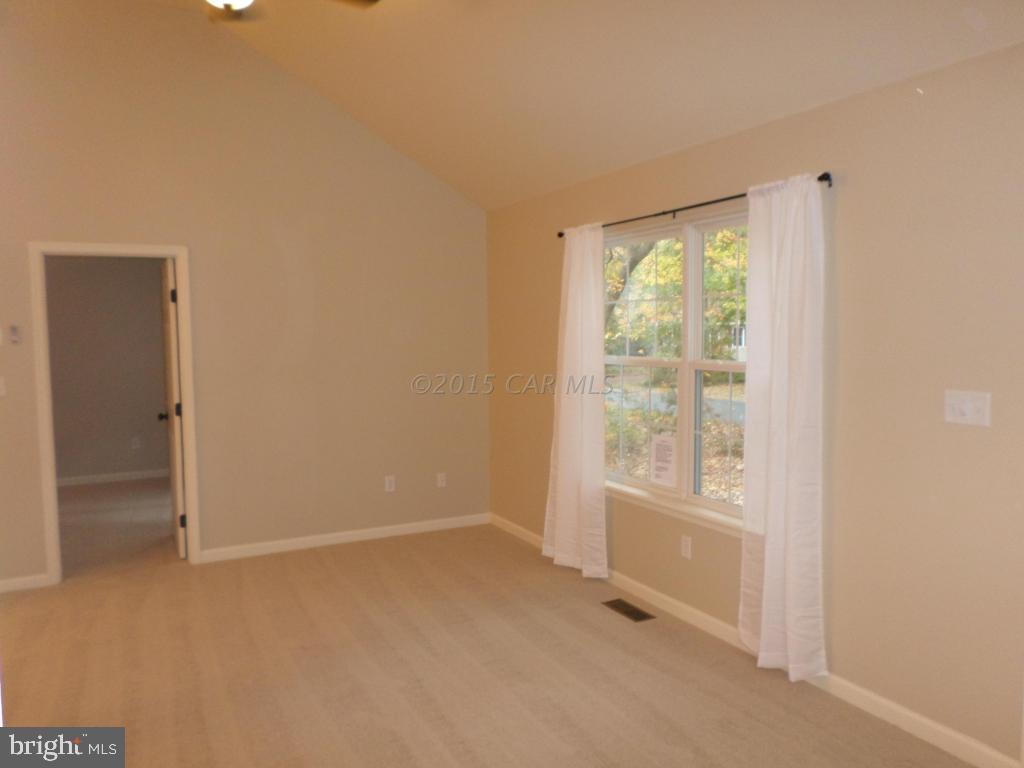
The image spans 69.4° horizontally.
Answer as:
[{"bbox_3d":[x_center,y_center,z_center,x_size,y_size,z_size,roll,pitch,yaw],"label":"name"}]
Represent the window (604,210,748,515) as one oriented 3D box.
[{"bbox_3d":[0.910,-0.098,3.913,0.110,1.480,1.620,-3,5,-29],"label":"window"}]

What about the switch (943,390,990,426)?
[{"bbox_3d":[1.603,0.085,2.609,0.012,0.116,0.158,-3,5,-29],"label":"switch"}]

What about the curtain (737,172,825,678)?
[{"bbox_3d":[1.166,0.195,3.245,0.136,2.122,0.452,-3,5,-29],"label":"curtain"}]

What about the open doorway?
[{"bbox_3d":[-2.488,0.179,4.689,0.864,2.076,0.131,-3,5,-29],"label":"open doorway"}]

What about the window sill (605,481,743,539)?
[{"bbox_3d":[0.938,0.683,3.905,0.097,0.072,1.716,-3,5,-29],"label":"window sill"}]

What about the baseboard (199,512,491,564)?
[{"bbox_3d":[-1.127,1.117,5.440,2.161,0.083,0.017,-3,5,-29],"label":"baseboard"}]

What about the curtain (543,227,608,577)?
[{"bbox_3d":[0.398,0.118,4.650,0.130,2.140,0.620,-3,5,-29],"label":"curtain"}]

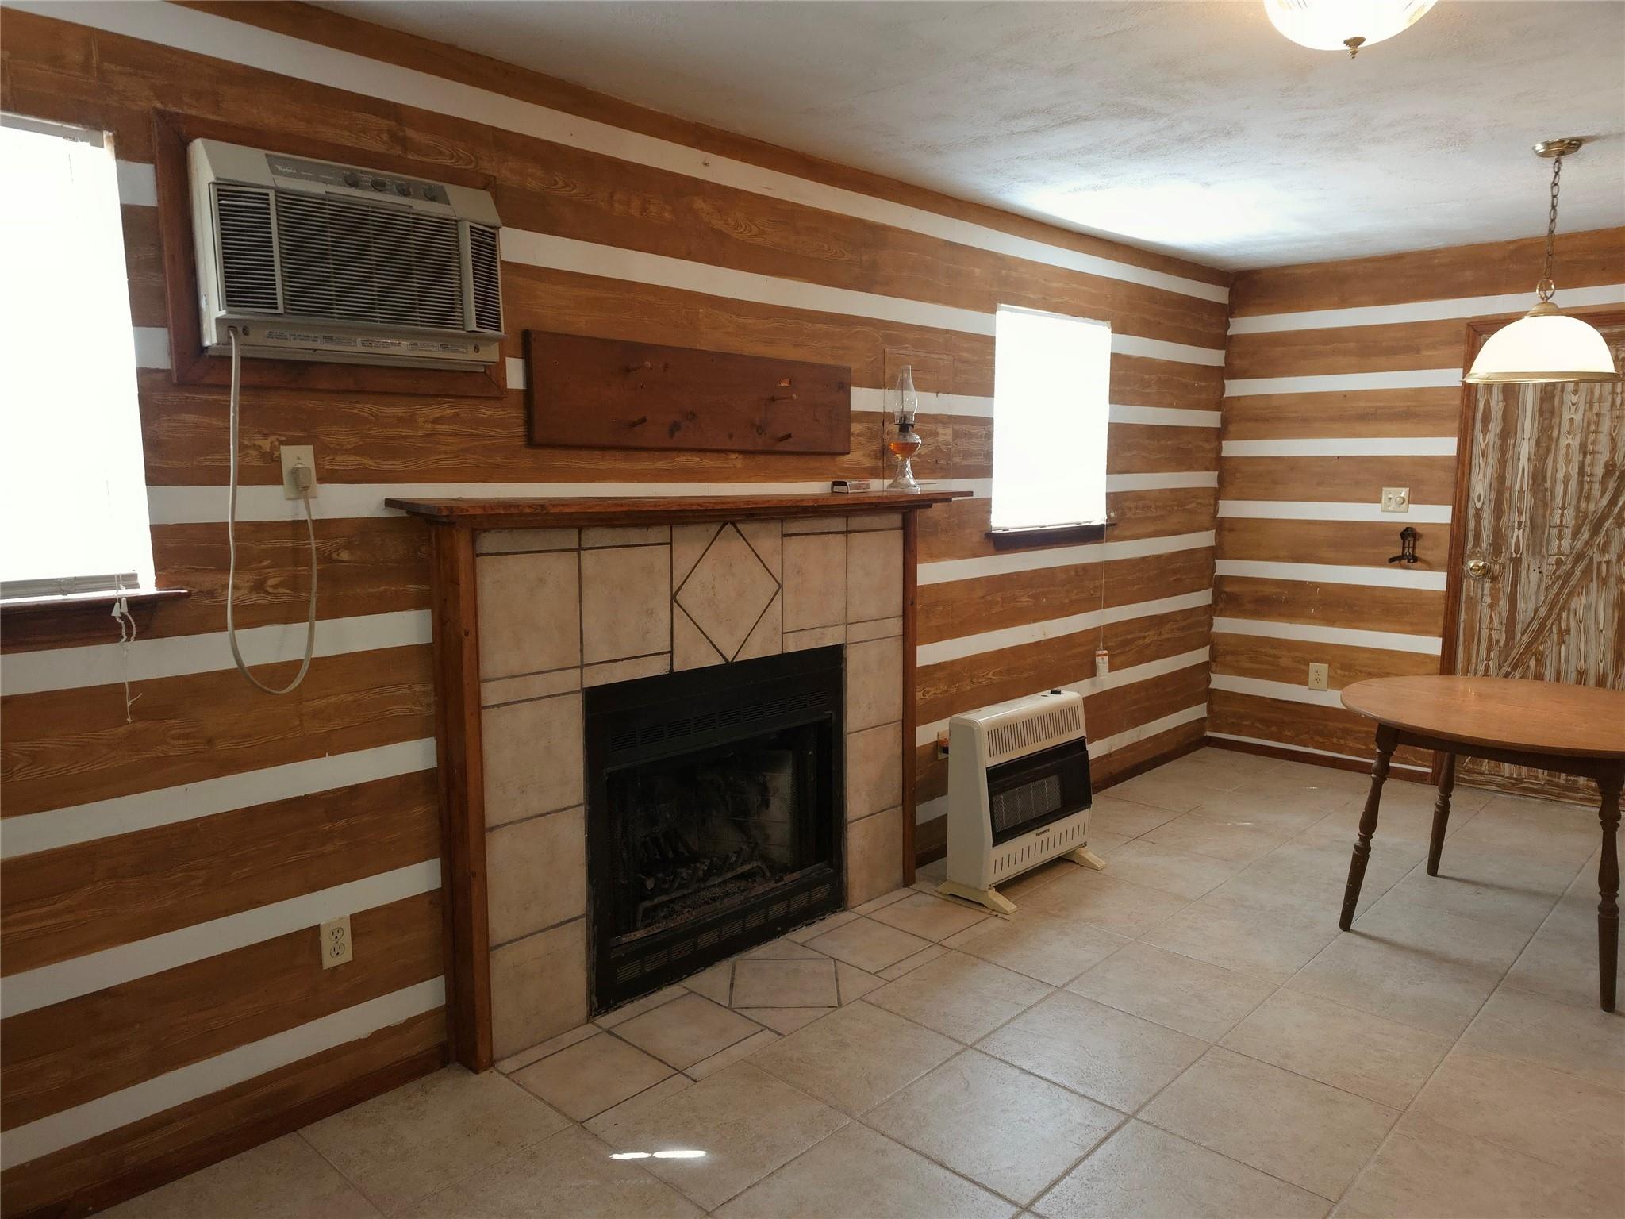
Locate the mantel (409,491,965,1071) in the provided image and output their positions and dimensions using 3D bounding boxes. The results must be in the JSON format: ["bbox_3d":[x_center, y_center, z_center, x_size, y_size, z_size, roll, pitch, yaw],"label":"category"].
[{"bbox_3d":[-0.216,0.378,3.164,0.260,1.425,1.890,7,11,44],"label":"mantel"}]

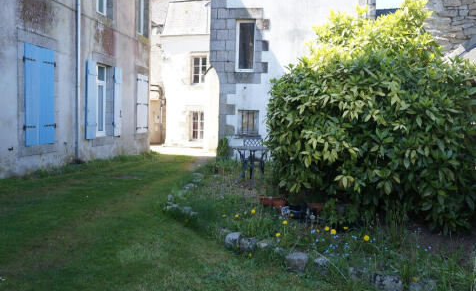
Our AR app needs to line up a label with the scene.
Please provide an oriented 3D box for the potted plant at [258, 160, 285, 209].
[{"bbox_3d":[0.476,0.546,5.530,0.380,0.660,0.280,2,4,9],"label":"potted plant"}]

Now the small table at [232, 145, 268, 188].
[{"bbox_3d":[0.235,0.399,7.450,0.670,0.680,0.670,1,4,0],"label":"small table"}]

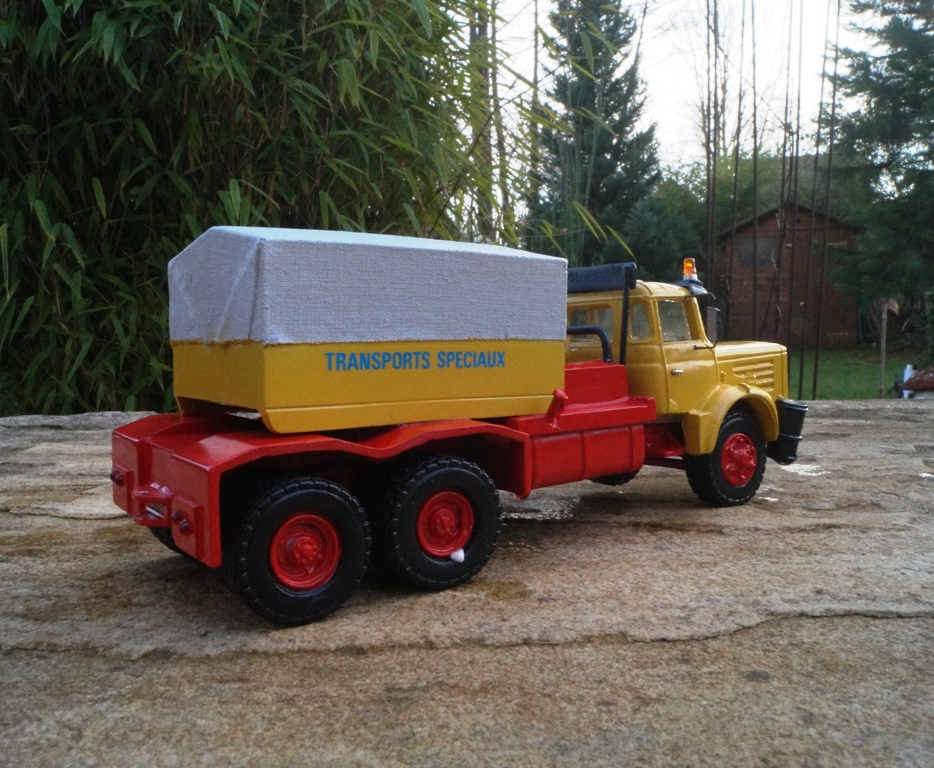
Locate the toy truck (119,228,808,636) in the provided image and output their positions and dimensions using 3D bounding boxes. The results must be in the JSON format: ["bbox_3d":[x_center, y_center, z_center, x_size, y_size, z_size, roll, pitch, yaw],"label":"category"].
[{"bbox_3d":[0.015,0.002,0.257,0.221,0.084,0.071,-3,5,-38],"label":"toy truck"}]

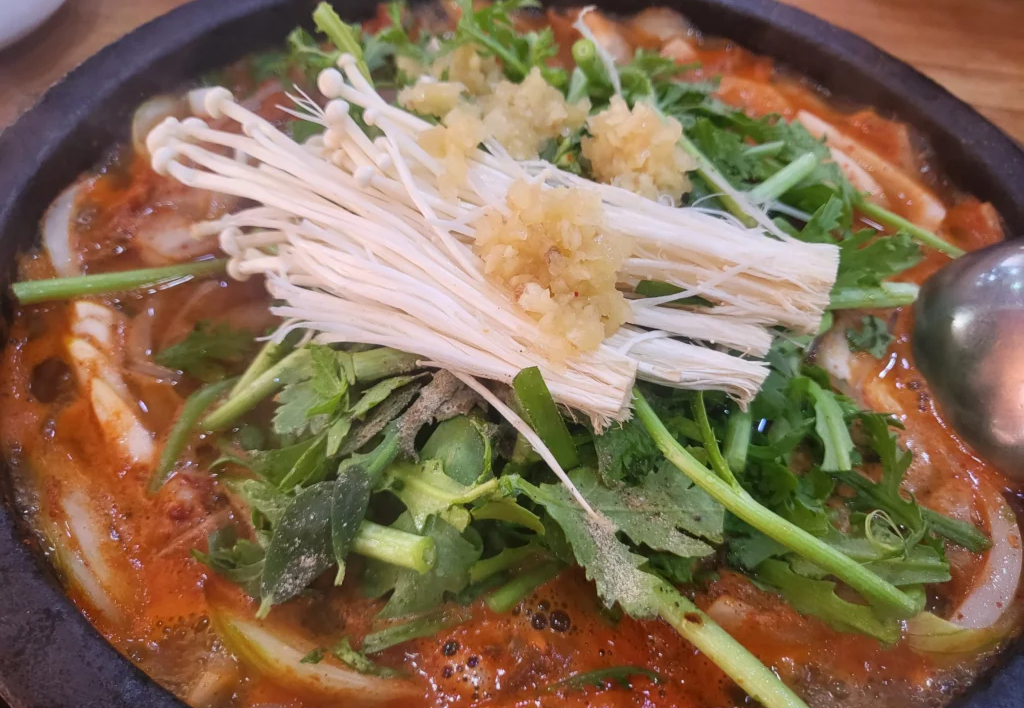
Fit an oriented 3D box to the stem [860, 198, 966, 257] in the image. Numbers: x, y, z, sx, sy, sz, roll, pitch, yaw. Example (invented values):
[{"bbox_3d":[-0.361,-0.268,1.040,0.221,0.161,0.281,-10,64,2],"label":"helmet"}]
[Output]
[{"bbox_3d":[0.111,-0.036,0.216,0.036,0.004,0.004,31,56,9],"label":"stem"}]

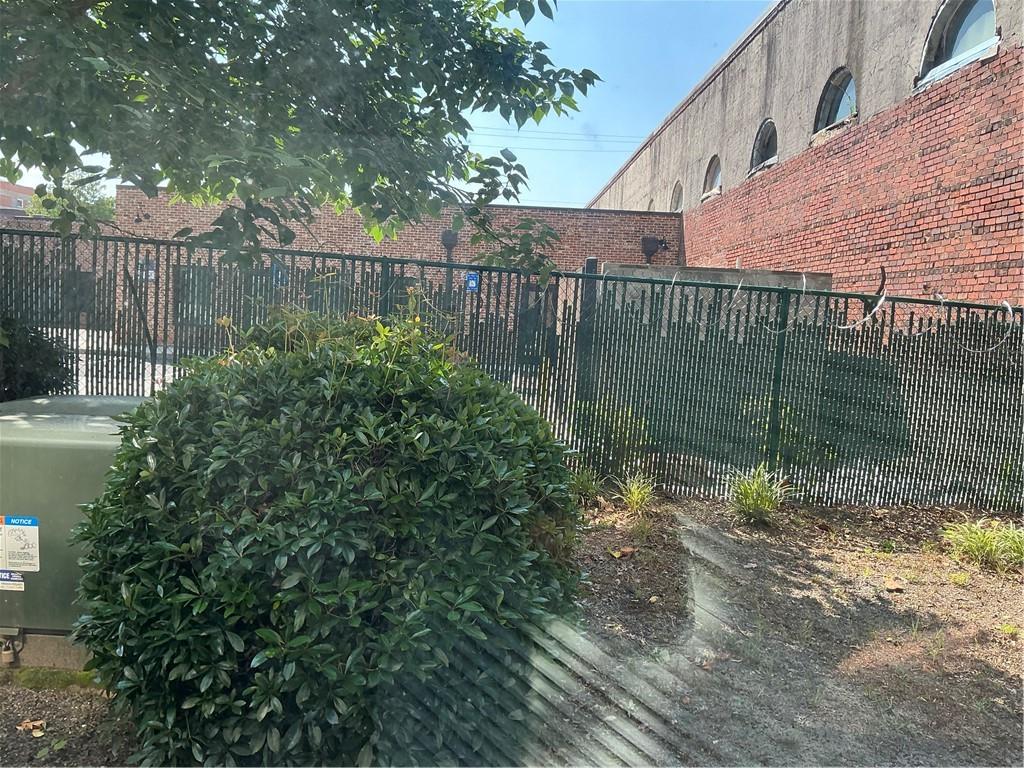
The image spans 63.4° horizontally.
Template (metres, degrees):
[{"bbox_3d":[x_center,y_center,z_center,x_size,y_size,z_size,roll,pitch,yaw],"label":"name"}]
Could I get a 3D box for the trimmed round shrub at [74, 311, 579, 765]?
[{"bbox_3d":[-0.497,0.449,2.397,1.360,1.280,1.360,3,5,0],"label":"trimmed round shrub"}]

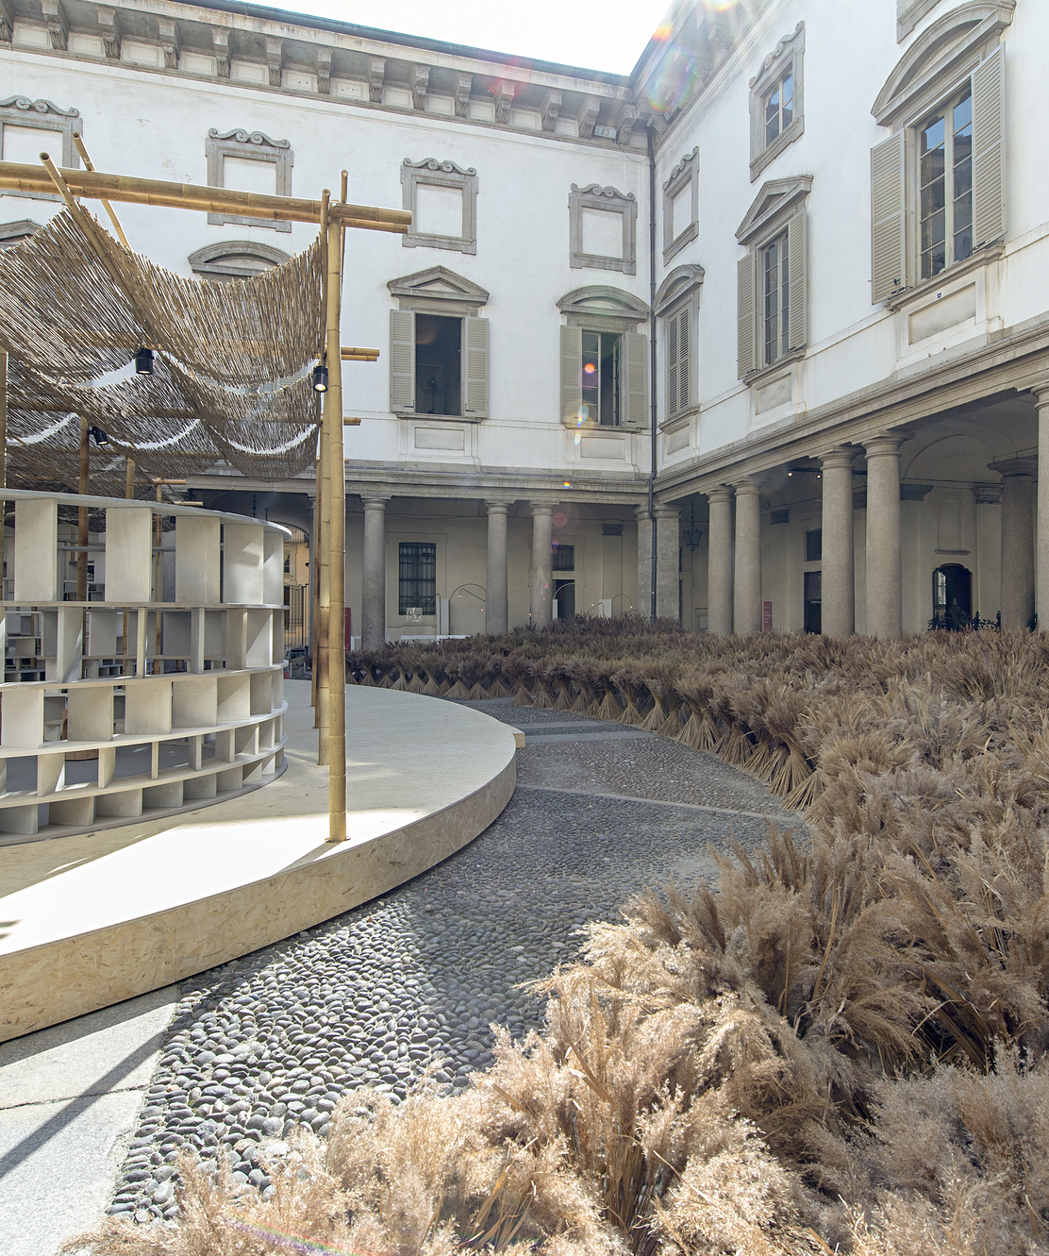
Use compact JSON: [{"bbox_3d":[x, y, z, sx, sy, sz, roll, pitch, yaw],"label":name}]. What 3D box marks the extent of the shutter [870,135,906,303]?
[{"bbox_3d":[6.806,-7.637,13.709,0.070,2.957,0.645,-1,1,-29],"label":"shutter"}]

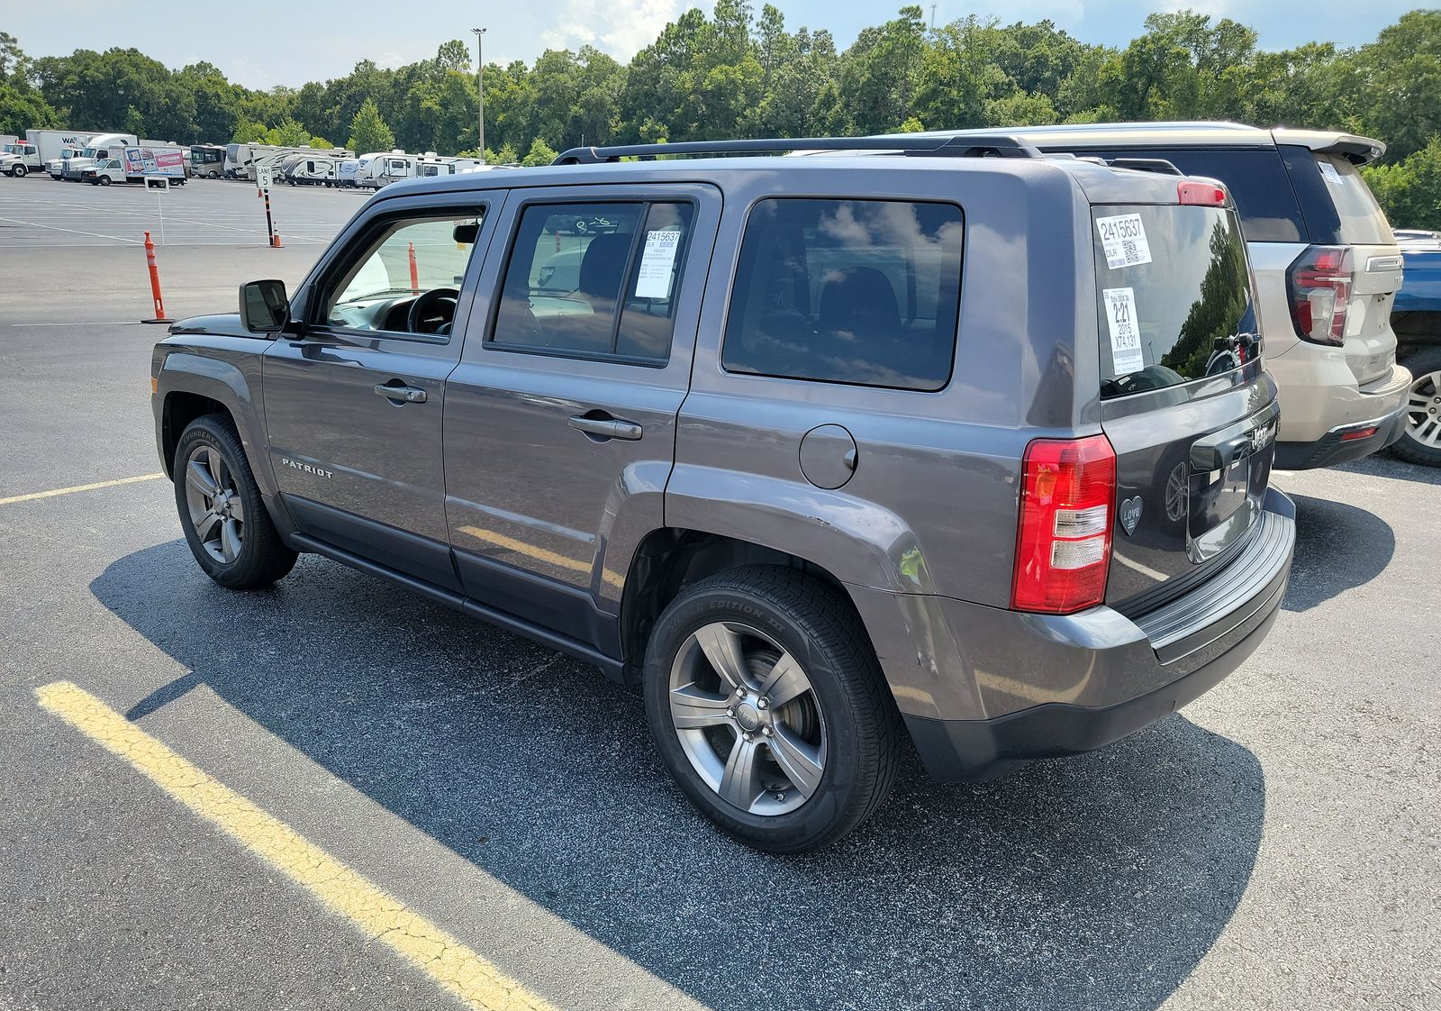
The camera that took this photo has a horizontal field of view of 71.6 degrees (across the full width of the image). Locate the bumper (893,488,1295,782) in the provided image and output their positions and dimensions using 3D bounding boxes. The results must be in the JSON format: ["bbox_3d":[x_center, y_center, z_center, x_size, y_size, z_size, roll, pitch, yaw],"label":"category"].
[{"bbox_3d":[1.086,0.247,2.646,0.560,0.440,1.740,14,20,36],"label":"bumper"}]

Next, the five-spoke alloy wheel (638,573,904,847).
[{"bbox_3d":[0.114,0.498,2.495,0.690,0.690,0.225,14,20,36],"label":"five-spoke alloy wheel"}]

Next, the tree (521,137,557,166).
[{"bbox_3d":[-22.169,-42.235,122.802,5.200,5.800,5.000,2,16,0],"label":"tree"}]

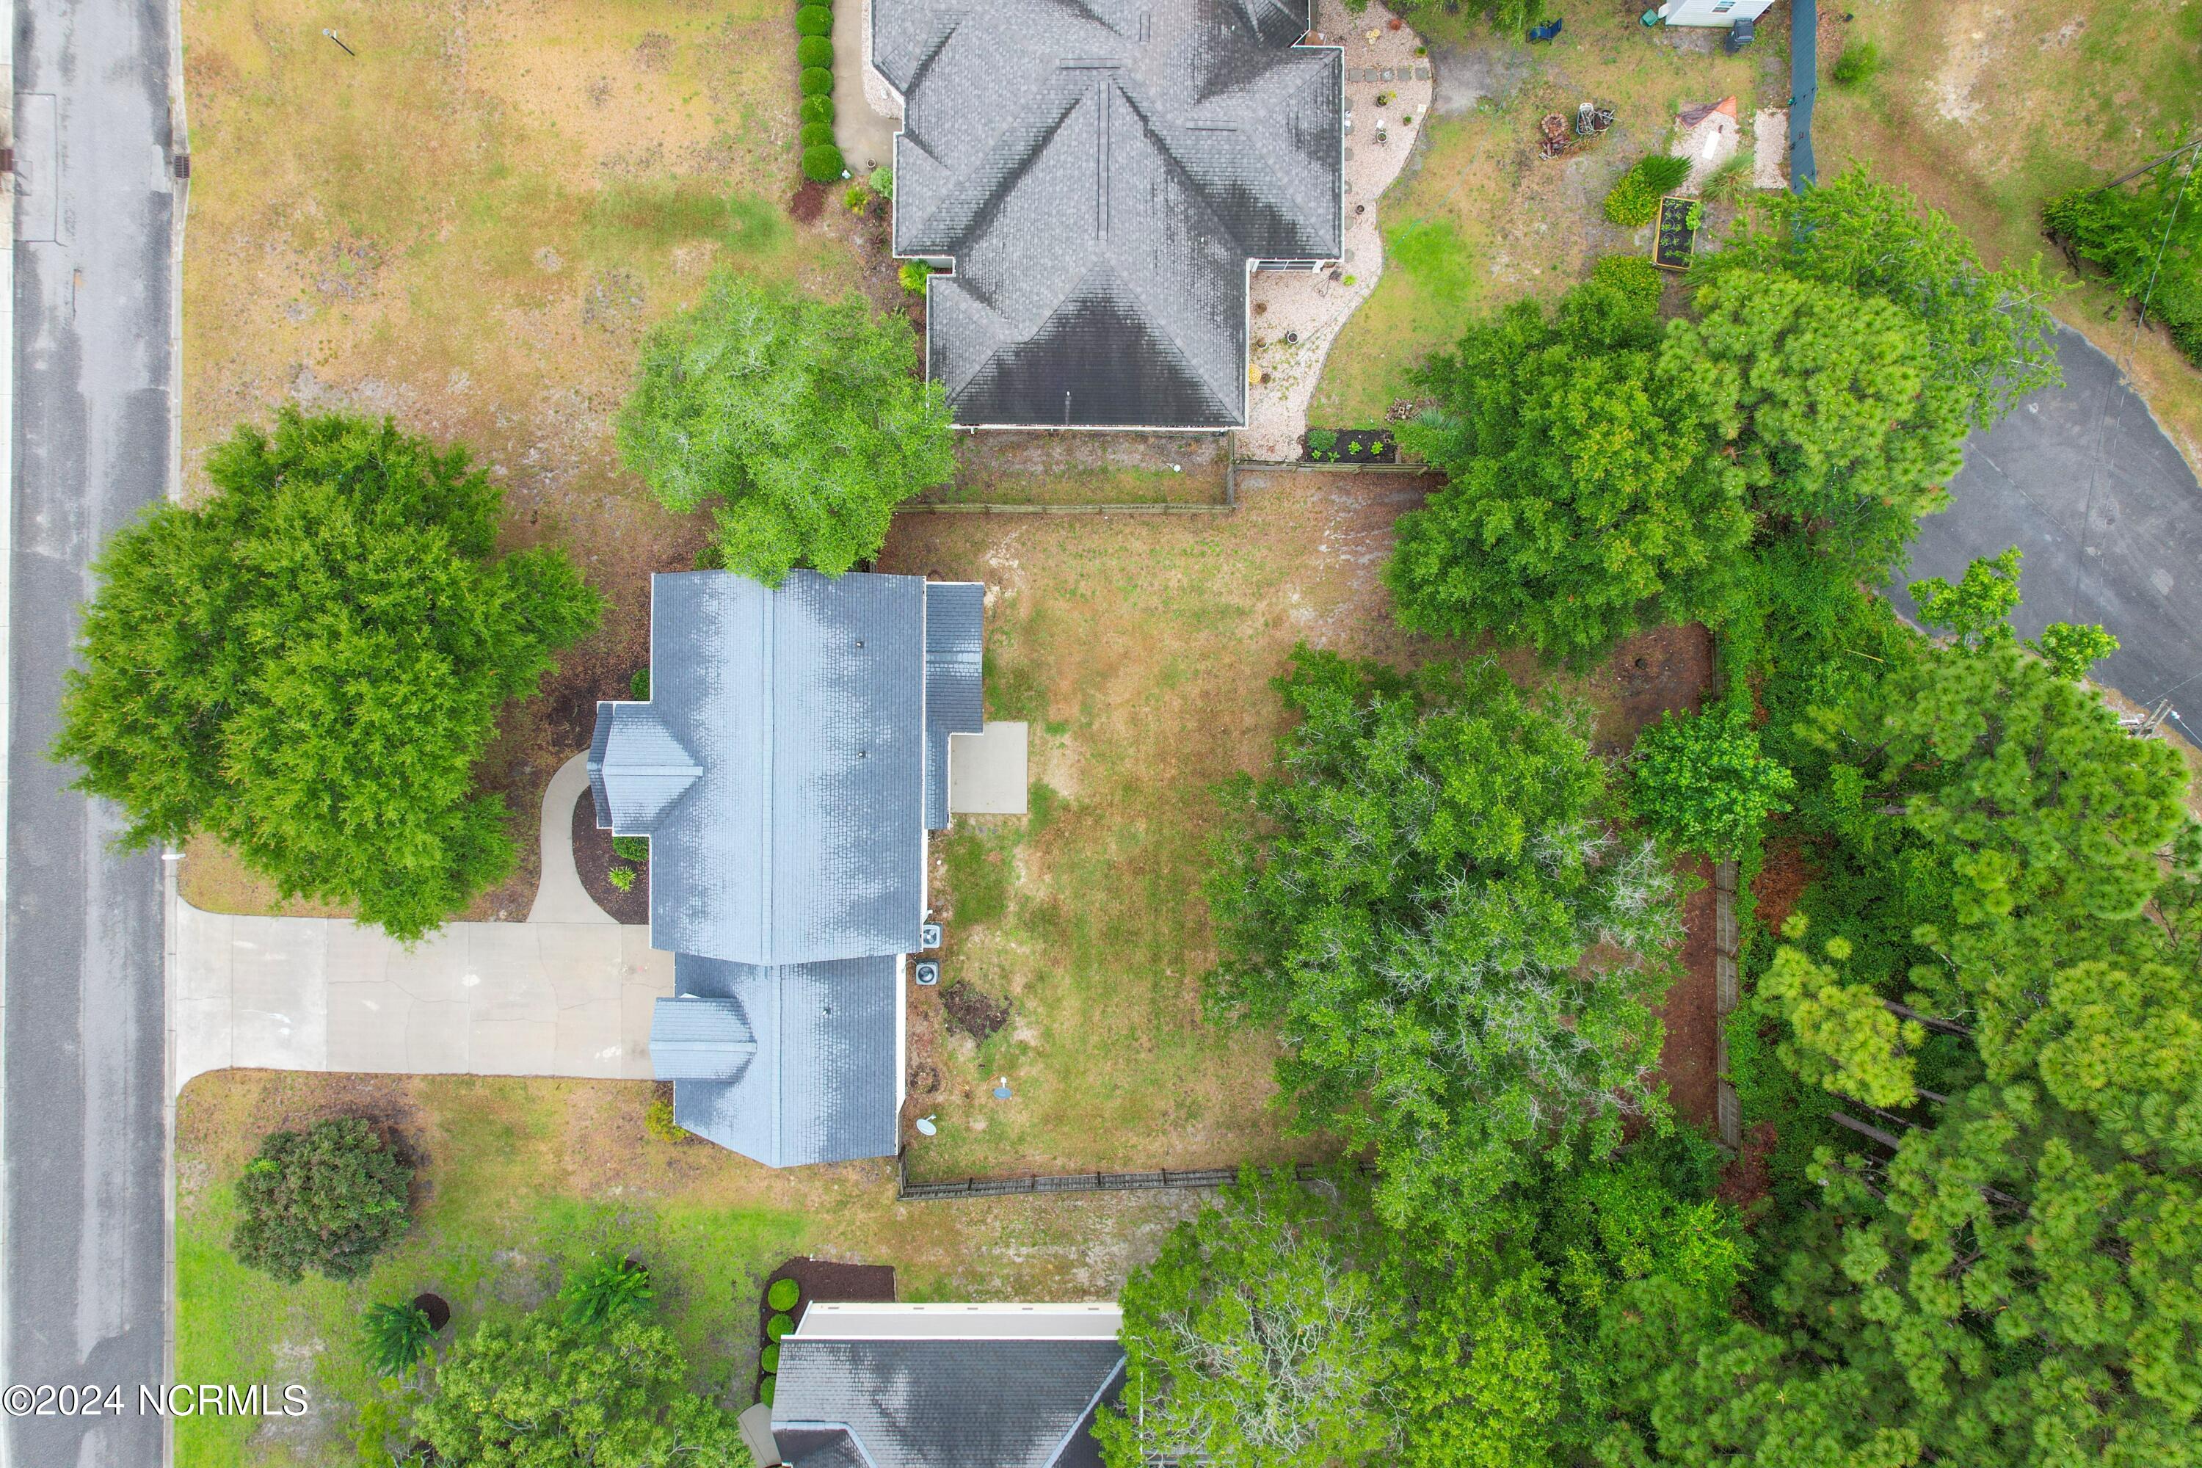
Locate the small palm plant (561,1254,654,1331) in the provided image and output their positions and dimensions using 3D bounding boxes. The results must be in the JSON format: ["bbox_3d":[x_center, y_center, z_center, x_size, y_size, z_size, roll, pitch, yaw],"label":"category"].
[{"bbox_3d":[-18.401,20.891,50.749,3.420,2.800,3.025,0,92,0],"label":"small palm plant"}]

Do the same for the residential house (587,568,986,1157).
[{"bbox_3d":[-11.238,4.788,48.715,13.996,5.900,21.247,0,92,0],"label":"residential house"}]

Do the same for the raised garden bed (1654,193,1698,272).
[{"bbox_3d":[21.360,-18.560,50.020,1.330,0.370,2.460,8,91,-1],"label":"raised garden bed"}]

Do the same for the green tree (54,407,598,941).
[{"bbox_3d":[-26.470,-2.050,45.709,18.567,11.500,18.206,0,92,0],"label":"green tree"}]

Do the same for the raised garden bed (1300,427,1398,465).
[{"bbox_3d":[9.230,-10.700,49.950,3.500,0.300,1.250,0,91,-1],"label":"raised garden bed"}]

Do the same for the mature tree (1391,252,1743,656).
[{"bbox_3d":[15.600,-8.800,44.800,11.500,11.000,12.400,0,91,-1],"label":"mature tree"}]

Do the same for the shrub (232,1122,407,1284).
[{"bbox_3d":[-28.100,16.800,48.500,6.200,3.200,5.700,0,91,-1],"label":"shrub"}]

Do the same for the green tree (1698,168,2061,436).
[{"bbox_3d":[25.500,-13.900,45.700,10.400,9.500,8.800,0,91,-1],"label":"green tree"}]

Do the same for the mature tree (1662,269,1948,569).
[{"bbox_3d":[22.105,-9.949,44.472,8.961,13.500,9.013,0,92,0],"label":"mature tree"}]

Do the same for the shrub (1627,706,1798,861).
[{"bbox_3d":[21.619,1.552,48.568,5.838,6.000,5.605,0,92,0],"label":"shrub"}]

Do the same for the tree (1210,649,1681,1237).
[{"bbox_3d":[11.594,7.021,45.481,15.844,12.500,19.828,0,92,0],"label":"tree"}]

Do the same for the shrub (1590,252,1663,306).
[{"bbox_3d":[19.614,-16.795,50.219,2.696,1.600,2.354,0,92,0],"label":"shrub"}]

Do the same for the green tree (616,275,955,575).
[{"bbox_3d":[-10.400,-10.150,45.100,10.700,9.500,10.000,0,91,-1],"label":"green tree"}]

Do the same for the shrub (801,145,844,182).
[{"bbox_3d":[-10.382,-21.349,50.232,1.671,1.300,1.398,0,92,0],"label":"shrub"}]

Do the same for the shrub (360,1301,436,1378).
[{"bbox_3d":[-24.970,21.650,48.750,2.650,2.900,2.650,0,91,-1],"label":"shrub"}]

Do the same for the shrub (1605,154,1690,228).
[{"bbox_3d":[20.000,-19.900,49.400,2.900,1.400,2.450,0,91,-1],"label":"shrub"}]

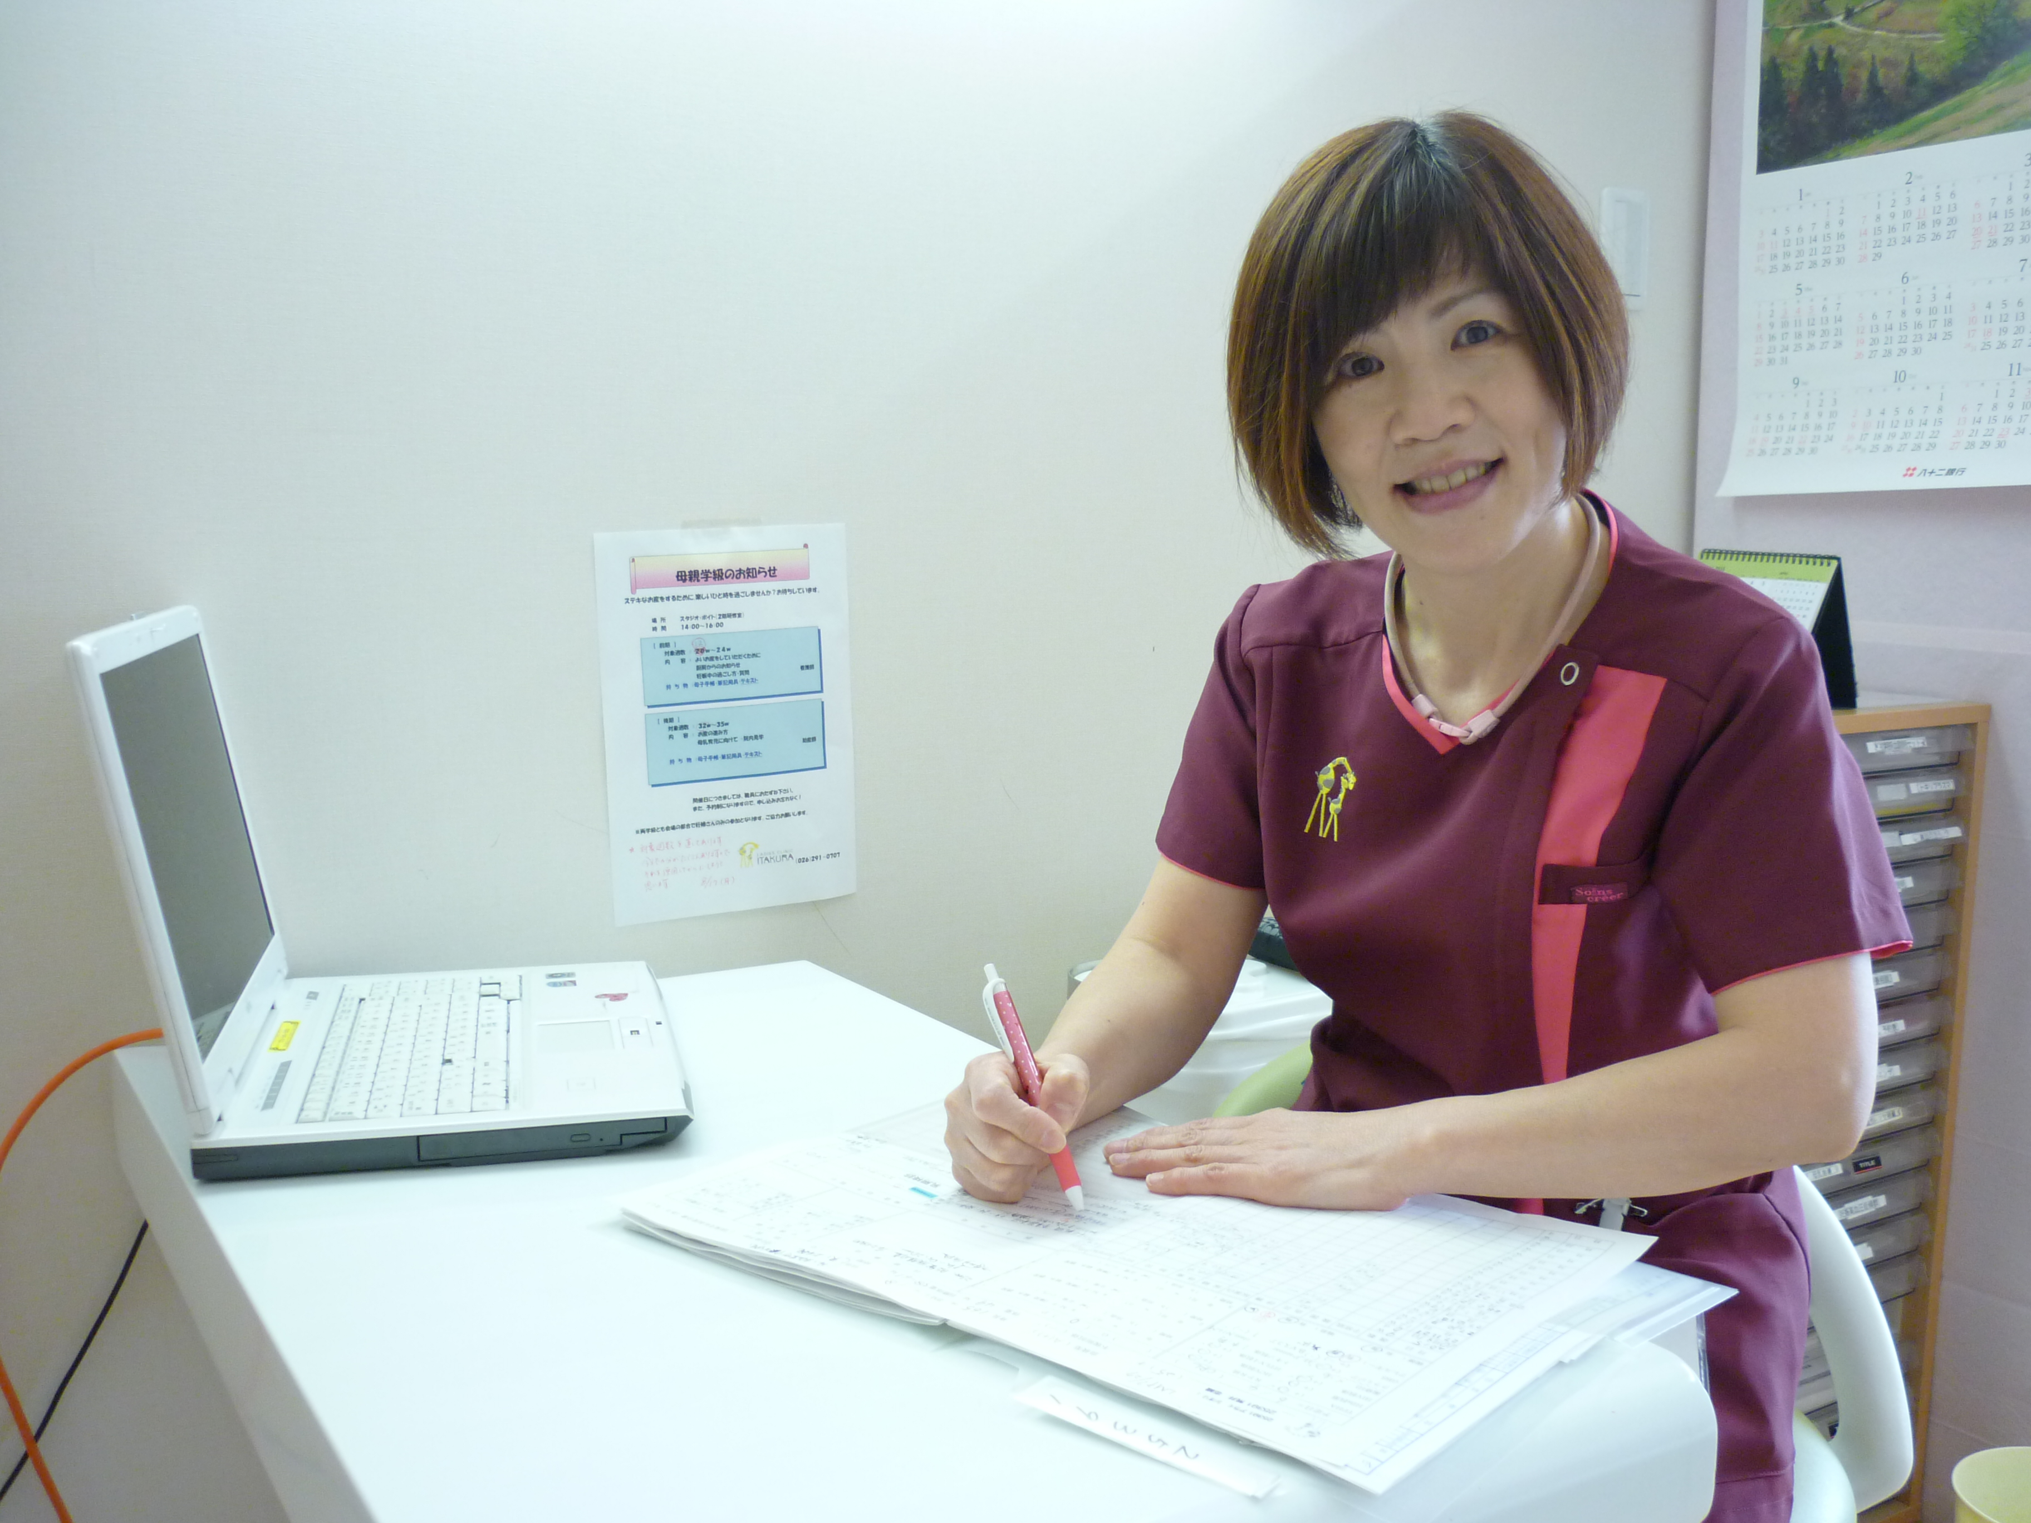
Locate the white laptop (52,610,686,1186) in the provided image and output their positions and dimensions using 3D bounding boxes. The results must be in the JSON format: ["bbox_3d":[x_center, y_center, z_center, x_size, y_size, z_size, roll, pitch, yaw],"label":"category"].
[{"bbox_3d":[-0.373,0.057,1.196,0.311,0.288,0.350,-1,8,-15],"label":"white laptop"}]

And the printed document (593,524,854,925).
[{"bbox_3d":[-0.220,-0.031,1.509,0.210,0.297,0.004,-6,10,-32],"label":"printed document"}]

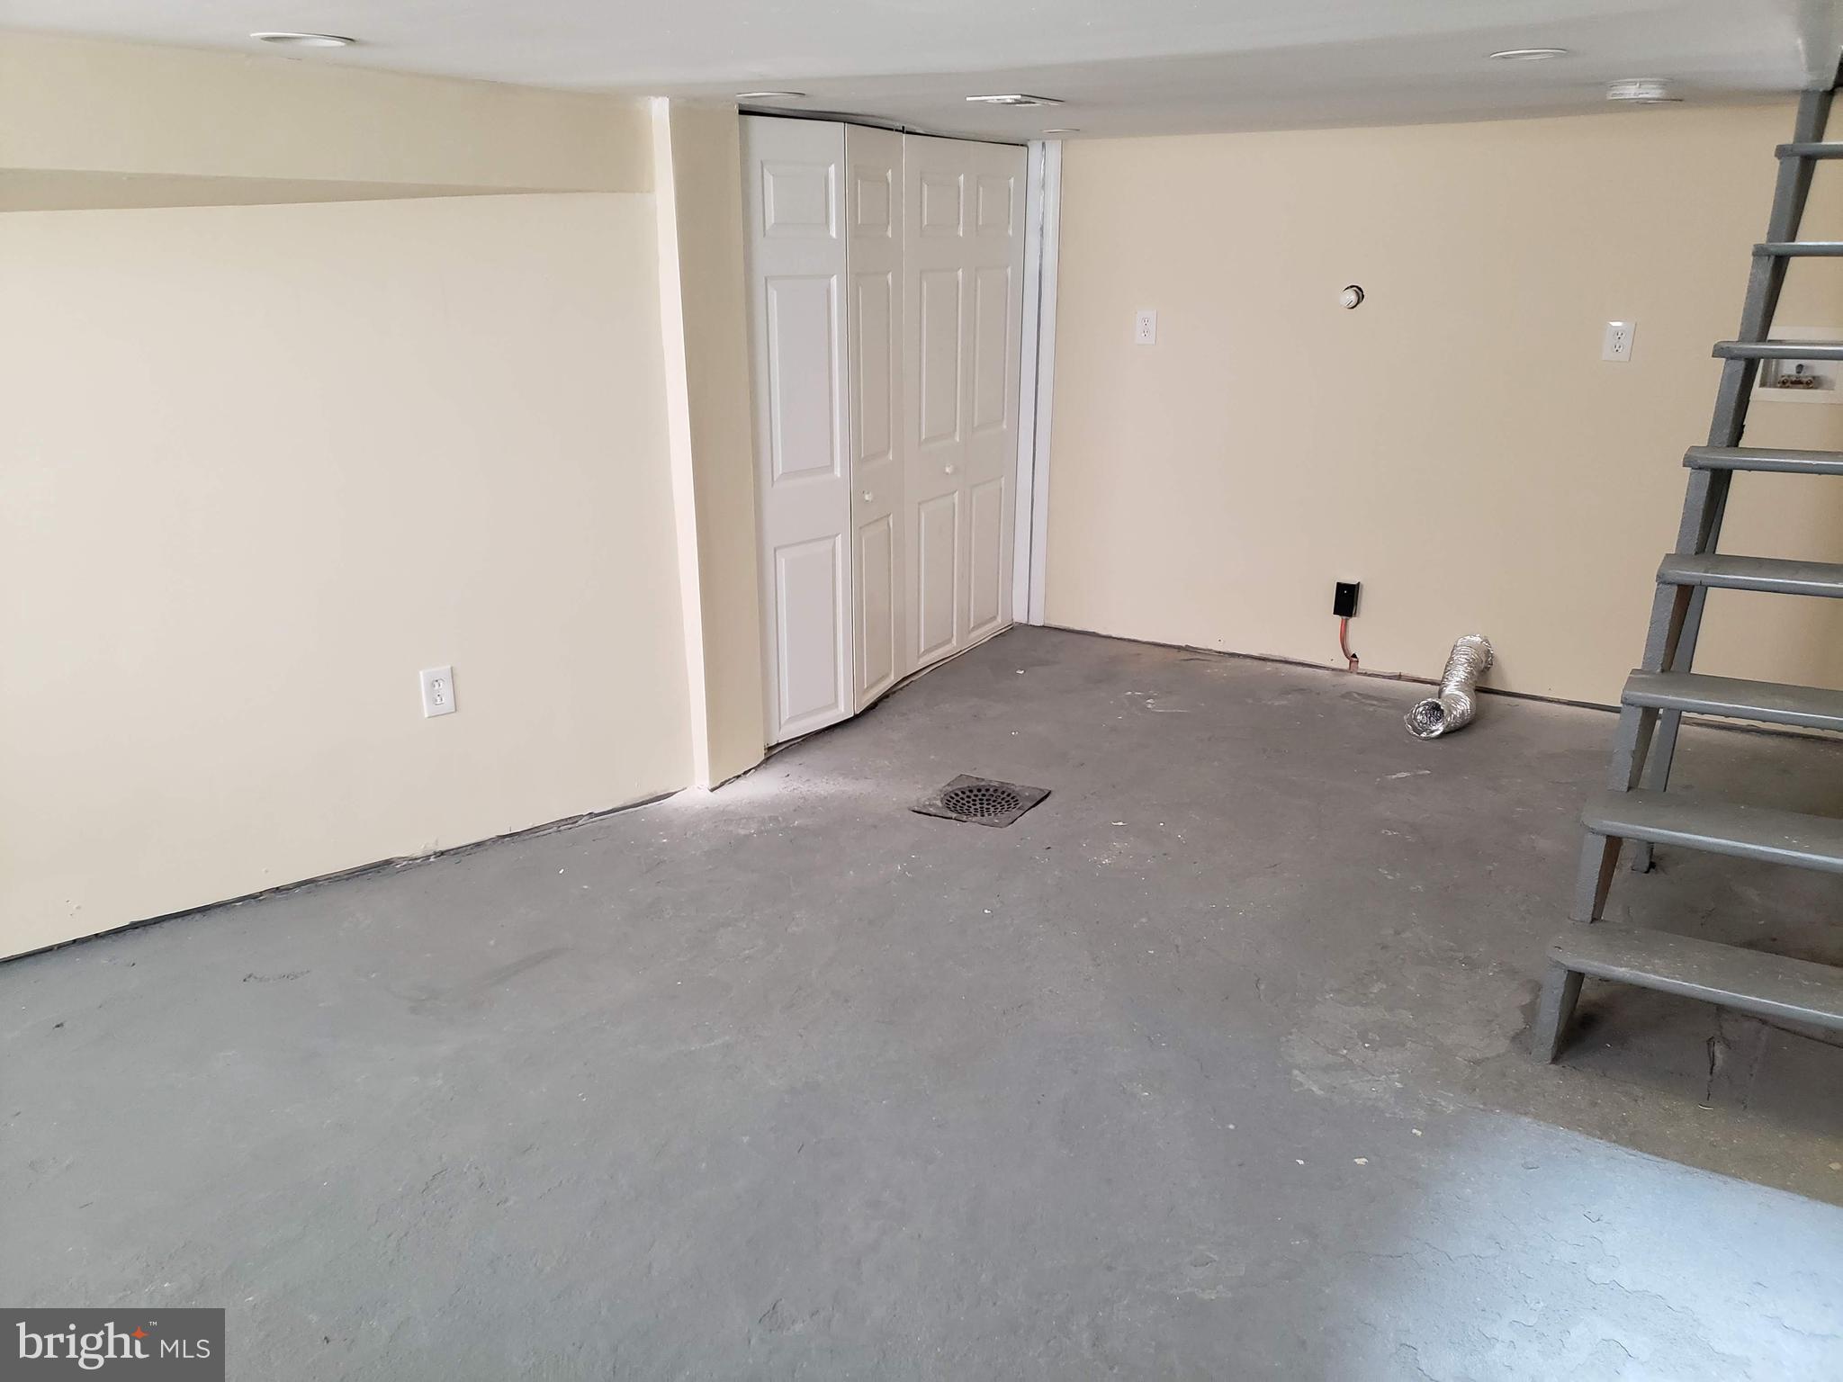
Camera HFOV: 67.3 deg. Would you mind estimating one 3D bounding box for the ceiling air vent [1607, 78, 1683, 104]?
[{"bbox_3d":[1.788,-1.482,3.420,0.165,0.052,0.165,10,21,29],"label":"ceiling air vent"}]

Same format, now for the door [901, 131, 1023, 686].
[{"bbox_3d":[0.152,-1.046,5.131,0.035,1.855,0.824,12,22,31],"label":"door"}]

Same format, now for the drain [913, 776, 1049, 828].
[{"bbox_3d":[0.177,0.325,4.037,0.294,0.020,0.308,9,20,25],"label":"drain"}]

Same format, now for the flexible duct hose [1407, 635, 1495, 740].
[{"bbox_3d":[1.825,-0.021,4.731,0.187,0.205,0.620,10,21,28],"label":"flexible duct hose"}]

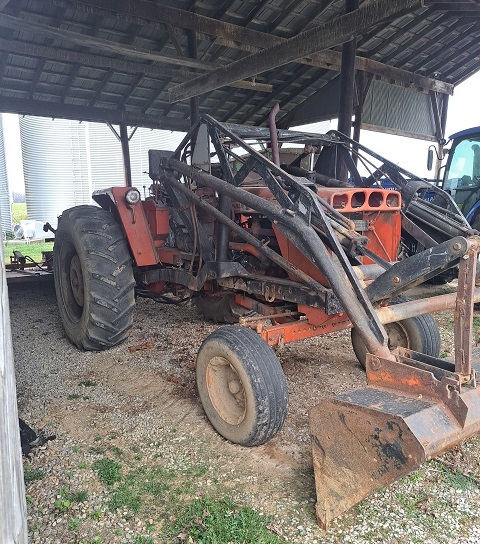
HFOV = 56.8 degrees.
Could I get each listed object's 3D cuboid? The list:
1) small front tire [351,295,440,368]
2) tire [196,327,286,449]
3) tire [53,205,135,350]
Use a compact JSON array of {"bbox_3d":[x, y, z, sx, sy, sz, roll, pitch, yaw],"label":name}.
[{"bbox_3d":[1.390,0.619,4.011,0.271,0.790,0.794,-8,12,-38],"label":"small front tire"},{"bbox_3d":[-0.007,0.790,3.070,0.271,0.790,0.794,-7,12,-36],"label":"tire"},{"bbox_3d":[-1.679,0.078,5.014,0.457,1.592,1.600,-7,12,-35],"label":"tire"}]

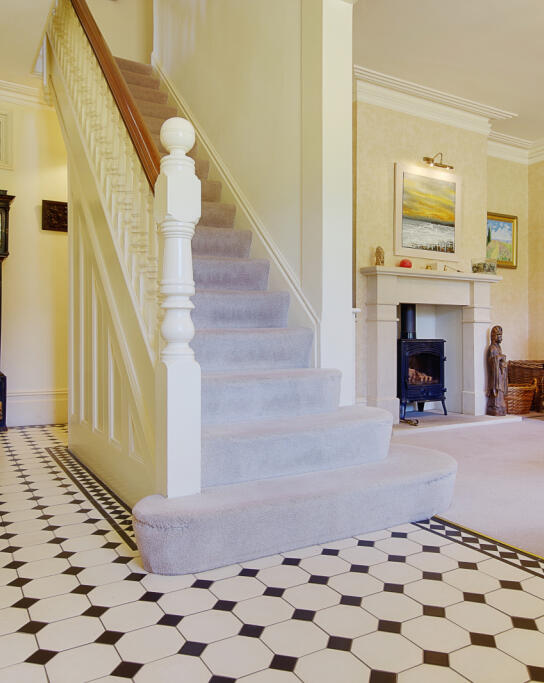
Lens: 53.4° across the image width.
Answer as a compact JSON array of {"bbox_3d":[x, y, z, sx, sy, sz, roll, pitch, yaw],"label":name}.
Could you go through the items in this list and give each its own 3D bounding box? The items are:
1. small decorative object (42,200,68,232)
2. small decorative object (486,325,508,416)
[{"bbox_3d":[-1.854,-1.094,4.713,0.260,0.257,0.035,0,0,-31],"label":"small decorative object"},{"bbox_3d":[1.984,0.248,4.770,0.150,0.800,0.140,0,0,-31],"label":"small decorative object"}]

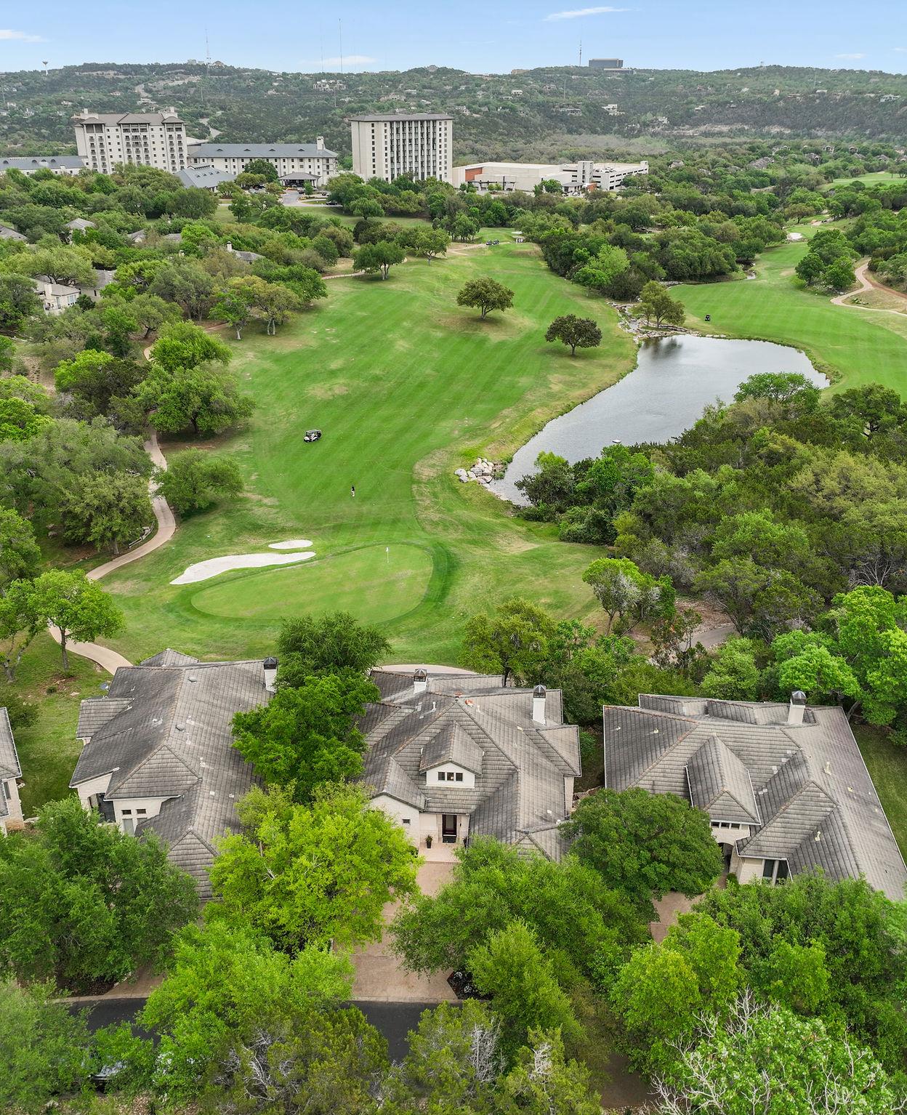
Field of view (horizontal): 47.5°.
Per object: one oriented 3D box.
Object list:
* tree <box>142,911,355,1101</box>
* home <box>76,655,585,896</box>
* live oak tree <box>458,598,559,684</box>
[{"bbox_3d":[-10.880,24.850,55.710,11.200,8.500,10.400,0,24,0],"label":"tree"},{"bbox_3d":[-10.010,14.590,78.290,39.500,8.500,29.000,0,24,0],"label":"home"},{"bbox_3d":[5.200,8.455,96.128,9.200,9.300,9.000,0,25,0],"label":"live oak tree"}]

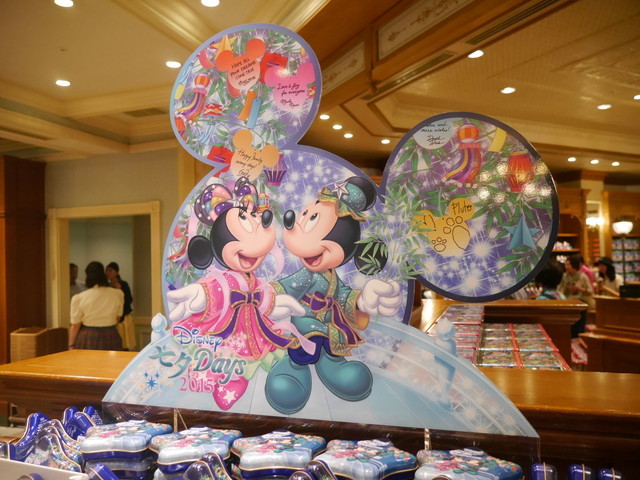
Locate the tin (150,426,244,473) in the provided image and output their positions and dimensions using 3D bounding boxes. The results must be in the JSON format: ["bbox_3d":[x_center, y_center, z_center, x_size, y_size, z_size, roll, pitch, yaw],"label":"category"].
[{"bbox_3d":[-0.240,0.401,1.008,0.176,0.043,0.160,-1,-2,-12],"label":"tin"}]

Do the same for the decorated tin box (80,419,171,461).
[{"bbox_3d":[-0.396,0.403,1.066,0.176,0.043,0.160,-1,-2,-8],"label":"decorated tin box"}]

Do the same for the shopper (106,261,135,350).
[{"bbox_3d":[-2.298,1.047,5.779,0.430,1.590,0.280,-2,-2,34],"label":"shopper"}]

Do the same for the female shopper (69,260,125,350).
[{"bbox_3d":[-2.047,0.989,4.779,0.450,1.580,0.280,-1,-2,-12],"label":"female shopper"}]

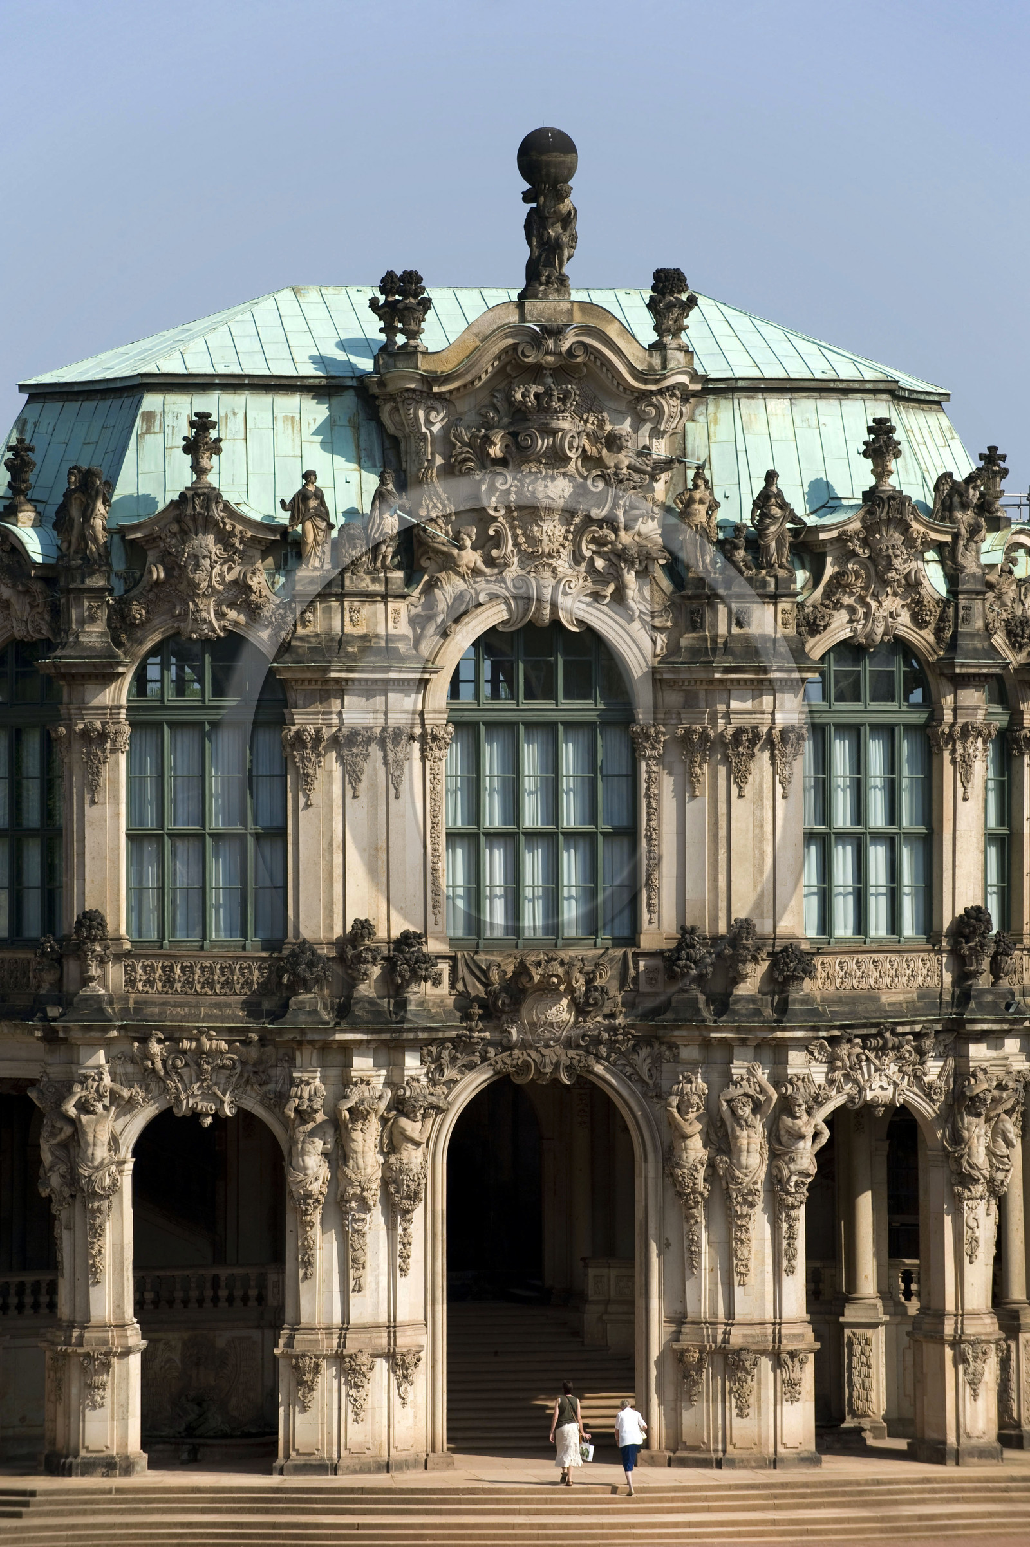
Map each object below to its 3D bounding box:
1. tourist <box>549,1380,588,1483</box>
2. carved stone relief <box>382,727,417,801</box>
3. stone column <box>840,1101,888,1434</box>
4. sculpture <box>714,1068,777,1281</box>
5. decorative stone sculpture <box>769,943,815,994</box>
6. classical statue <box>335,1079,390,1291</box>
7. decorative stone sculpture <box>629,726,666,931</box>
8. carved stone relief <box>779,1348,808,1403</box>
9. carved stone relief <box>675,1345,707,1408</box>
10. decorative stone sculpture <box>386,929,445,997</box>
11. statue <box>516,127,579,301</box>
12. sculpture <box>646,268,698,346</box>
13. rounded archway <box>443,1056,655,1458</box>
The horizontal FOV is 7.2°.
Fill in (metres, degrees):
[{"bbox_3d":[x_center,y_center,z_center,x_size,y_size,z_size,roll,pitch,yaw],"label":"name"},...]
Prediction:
[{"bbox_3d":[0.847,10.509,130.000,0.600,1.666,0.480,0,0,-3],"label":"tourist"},{"bbox_3d":[-1.968,-0.164,138.400,0.560,1.244,0.240,0,0,-26],"label":"carved stone relief"},{"bbox_3d":[6.162,8.811,144.500,0.740,6.000,0.740,0,-1,10],"label":"stone column"},{"bbox_3d":[3.881,6.767,137.600,1.020,3.771,0.720,0,-1,-14],"label":"sculpture"},{"bbox_3d":[4.530,3.196,133.600,0.750,0.840,0.700,0,-1,0],"label":"decorative stone sculpture"},{"bbox_3d":[-2.487,6.733,133.300,0.750,3.480,0.650,0,0,-16],"label":"classical statue"},{"bbox_3d":[2.236,0.875,137.300,0.590,3.356,0.280,0,0,-10],"label":"decorative stone sculpture"},{"bbox_3d":[4.529,9.831,133.000,0.500,0.887,0.200,0,0,-14],"label":"carved stone relief"},{"bbox_3d":[2.922,9.946,134.700,0.480,0.980,0.230,0,0,18],"label":"carved stone relief"},{"bbox_3d":[-1.691,3.200,137.600,0.900,1.115,0.850,0,0,-20],"label":"decorative stone sculpture"},{"bbox_3d":[0.554,-9.495,138.600,1.050,2.956,1.050,0,-1,-13],"label":"statue"},{"bbox_3d":[2.602,-7.730,135.200,0.750,1.290,0.650,0,0,-10],"label":"sculpture"},{"bbox_3d":[0.531,8.258,138.000,3.550,6.603,0.950,0,-1,-13],"label":"rounded archway"}]

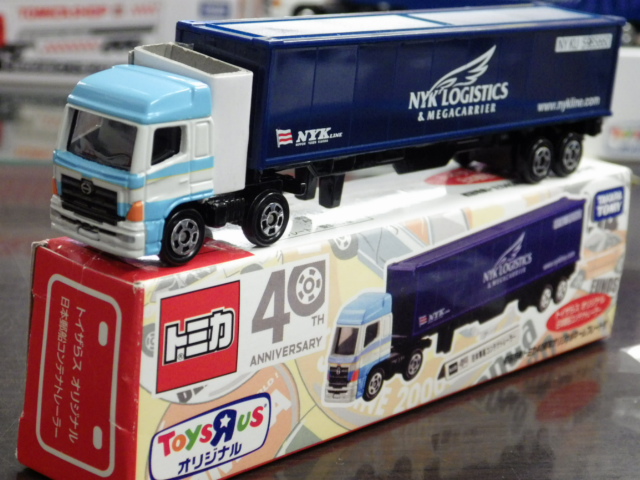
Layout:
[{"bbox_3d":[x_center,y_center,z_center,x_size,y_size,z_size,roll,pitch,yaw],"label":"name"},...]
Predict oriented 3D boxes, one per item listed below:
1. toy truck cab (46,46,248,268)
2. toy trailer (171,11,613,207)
[{"bbox_3d":[-0.034,-0.018,0.332,0.029,0.039,0.030,18,20,40],"label":"toy truck cab"},{"bbox_3d":[0.024,-0.034,0.402,0.029,0.043,0.139,18,20,39],"label":"toy trailer"}]

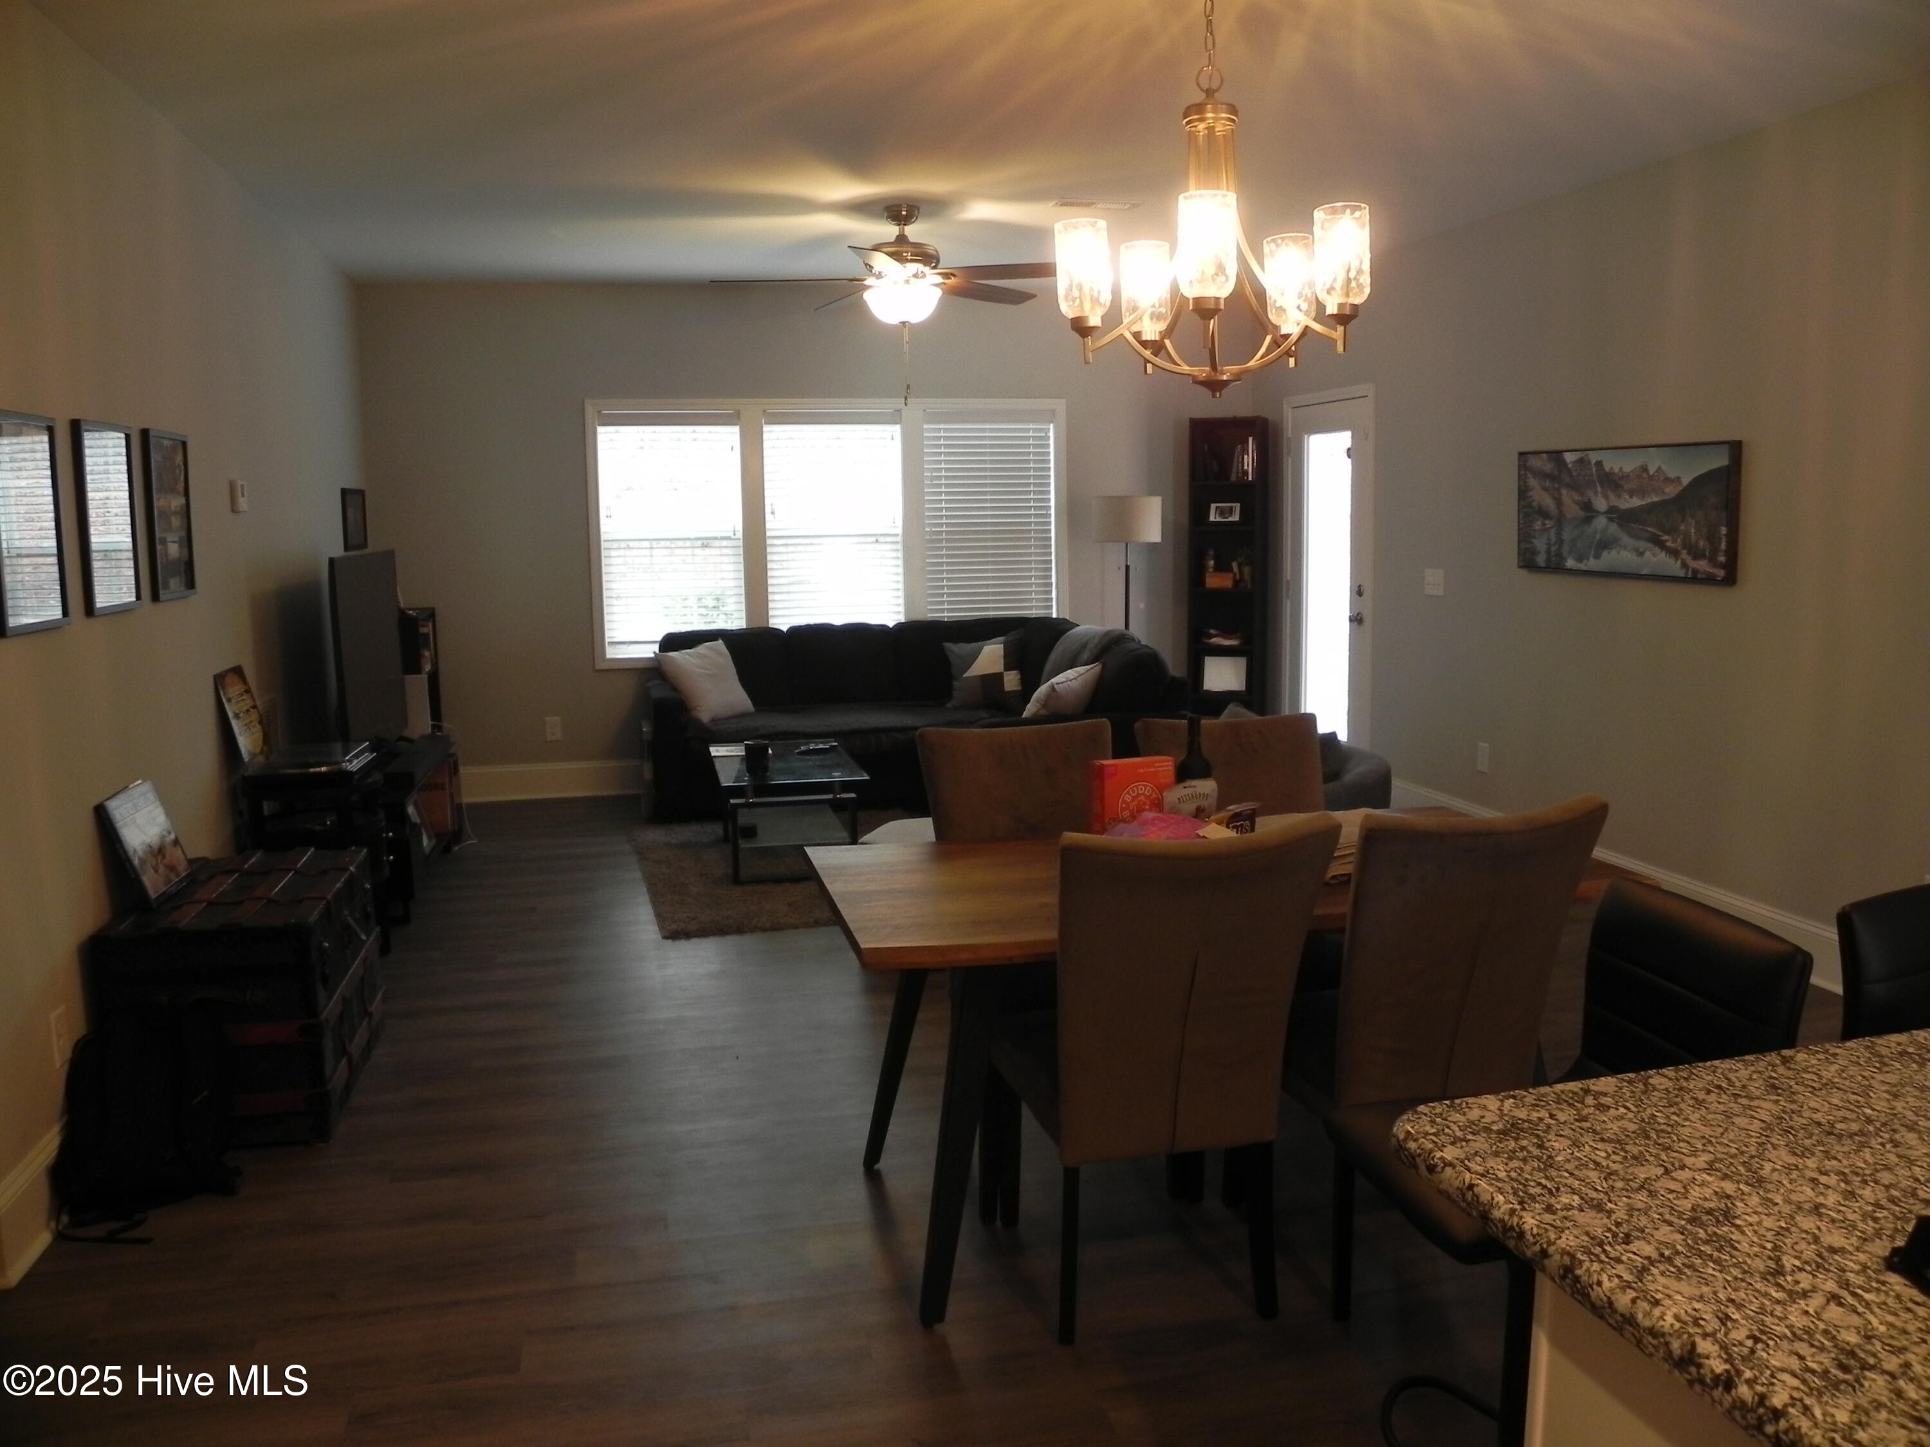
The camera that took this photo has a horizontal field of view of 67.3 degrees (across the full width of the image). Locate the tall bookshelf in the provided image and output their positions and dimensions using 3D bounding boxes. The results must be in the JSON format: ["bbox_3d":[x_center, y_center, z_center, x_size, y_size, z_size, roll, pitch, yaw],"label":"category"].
[{"bbox_3d":[1.535,-0.753,8.465,0.400,2.020,0.280,2,9,20],"label":"tall bookshelf"}]

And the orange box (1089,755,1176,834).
[{"bbox_3d":[0.388,0.181,3.334,0.175,0.205,0.062,-4,9,-20],"label":"orange box"}]

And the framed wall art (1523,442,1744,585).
[{"bbox_3d":[2.417,-0.781,5.371,0.040,0.470,1.170,-3,9,-13],"label":"framed wall art"}]

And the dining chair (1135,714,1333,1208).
[{"bbox_3d":[0.725,0.523,3.476,0.490,1.000,0.630,-2,8,-7],"label":"dining chair"}]

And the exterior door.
[{"bbox_3d":[1.943,-0.685,7.755,0.110,2.120,0.990,-3,9,-13],"label":"exterior door"}]

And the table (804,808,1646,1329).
[{"bbox_3d":[0.514,0.684,3.194,1.590,0.762,0.810,-3,9,-13],"label":"table"}]

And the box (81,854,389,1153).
[{"bbox_3d":[-1.913,0.726,3.894,0.485,0.565,0.800,-3,9,-13],"label":"box"}]

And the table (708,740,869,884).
[{"bbox_3d":[-0.799,0.390,6.436,0.600,0.445,1.060,-3,9,-13],"label":"table"}]

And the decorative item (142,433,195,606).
[{"bbox_3d":[-2.322,-0.609,4.259,0.025,0.480,0.375,-3,9,-13],"label":"decorative item"}]

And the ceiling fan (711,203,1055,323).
[{"bbox_3d":[-0.243,-1.802,5.704,1.440,0.455,1.440,-3,9,-13],"label":"ceiling fan"}]

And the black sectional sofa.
[{"bbox_3d":[-0.299,-0.036,7.614,2.670,0.920,1.380,-3,9,-13],"label":"black sectional sofa"}]

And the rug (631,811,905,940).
[{"bbox_3d":[-0.641,0.596,6.451,1.540,0.025,2.100,-3,9,-13],"label":"rug"}]

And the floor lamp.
[{"bbox_3d":[0.918,-0.469,8.164,0.375,1.600,0.375,-3,9,-13],"label":"floor lamp"}]

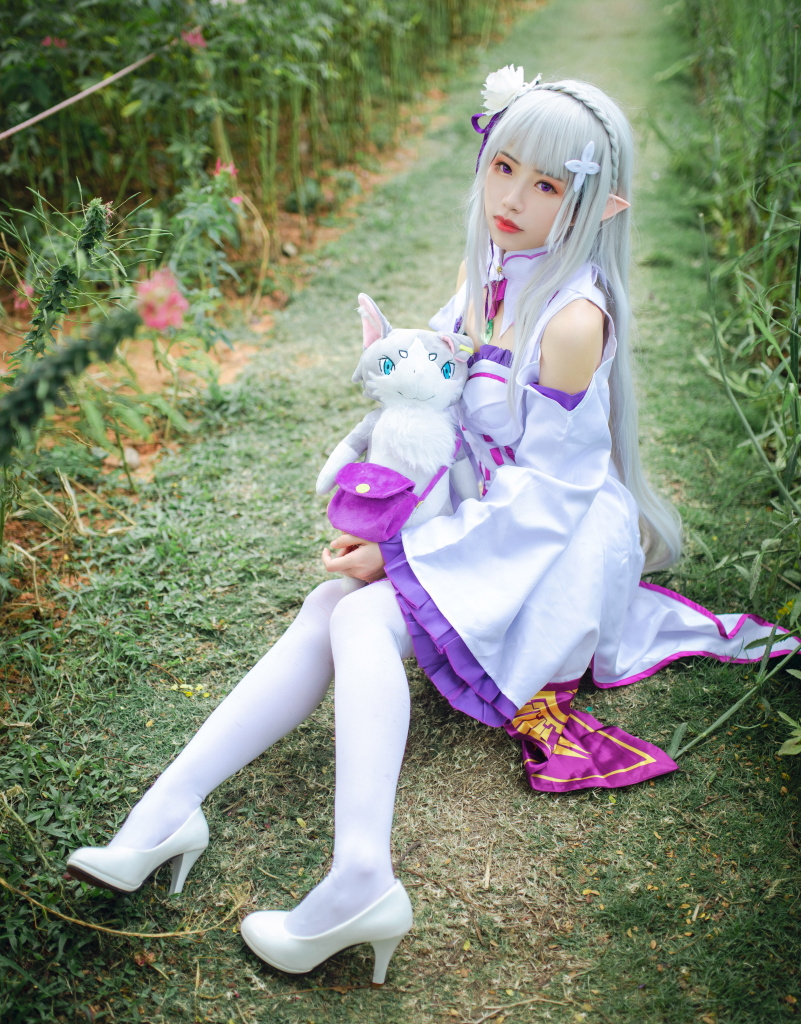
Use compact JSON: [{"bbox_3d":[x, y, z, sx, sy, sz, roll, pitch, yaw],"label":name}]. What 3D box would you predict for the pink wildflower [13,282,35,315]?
[{"bbox_3d":[-0.840,-0.476,2.600,0.055,0.065,0.055,-10,32,-16],"label":"pink wildflower"}]

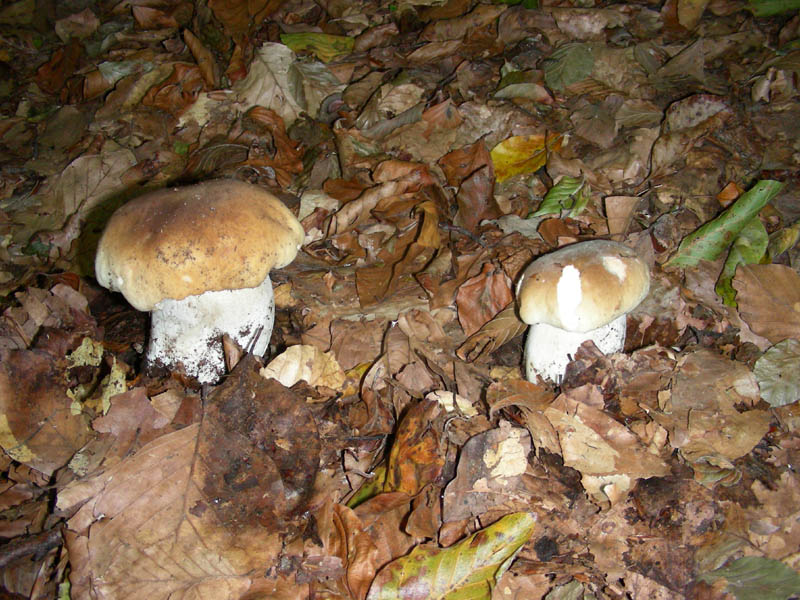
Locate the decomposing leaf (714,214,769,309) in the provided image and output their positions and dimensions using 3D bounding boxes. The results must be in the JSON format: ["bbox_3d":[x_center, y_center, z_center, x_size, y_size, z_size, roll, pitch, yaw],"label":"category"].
[{"bbox_3d":[0.251,-0.029,0.639,0.033,0.020,0.077,19,69,21],"label":"decomposing leaf"}]

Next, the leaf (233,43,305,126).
[{"bbox_3d":[-0.137,-0.220,0.899,0.069,0.022,0.099,-7,71,-8],"label":"leaf"}]

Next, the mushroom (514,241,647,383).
[{"bbox_3d":[0.107,0.003,0.520,0.075,0.071,0.072,0,39,0],"label":"mushroom"}]

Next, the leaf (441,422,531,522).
[{"bbox_3d":[0.046,0.090,0.466,0.043,0.020,0.063,20,46,21],"label":"leaf"}]

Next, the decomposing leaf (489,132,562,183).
[{"bbox_3d":[0.111,-0.131,0.769,0.069,0.017,0.041,-22,64,-6],"label":"decomposing leaf"}]

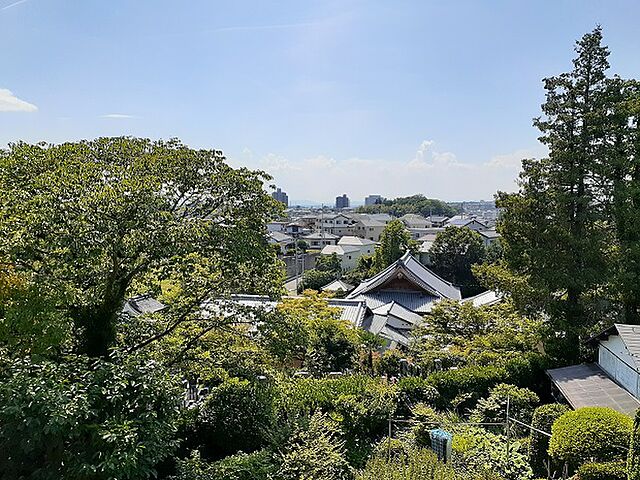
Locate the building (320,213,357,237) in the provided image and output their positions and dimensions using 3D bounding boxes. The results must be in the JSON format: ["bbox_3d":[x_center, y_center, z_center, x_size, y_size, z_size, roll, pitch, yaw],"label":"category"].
[{"bbox_3d":[6.226,-5.048,168.000,12.000,7.800,9.500,-1,4,-9],"label":"building"}]

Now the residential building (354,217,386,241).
[{"bbox_3d":[15.475,-3.305,150.000,9.000,7.200,8.500,-2,5,-27],"label":"residential building"}]

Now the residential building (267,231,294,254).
[{"bbox_3d":[-9.891,0.626,125.000,7.800,5.900,7.800,2,4,20],"label":"residential building"}]

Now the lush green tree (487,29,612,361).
[{"bbox_3d":[13.097,-2.328,28.000,6.300,19.000,6.000,0,4,0],"label":"lush green tree"}]

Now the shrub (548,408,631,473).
[{"bbox_3d":[7.044,5.143,13.000,2.150,1.650,2.050,0,4,0],"label":"shrub"}]

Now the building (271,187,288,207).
[{"bbox_3d":[-50.151,-47.969,618.154,19.000,36.000,17.000,1,4,15],"label":"building"}]

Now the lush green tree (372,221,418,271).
[{"bbox_3d":[12.984,1.394,87.000,7.200,9.800,6.800,0,4,0],"label":"lush green tree"}]

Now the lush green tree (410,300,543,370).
[{"bbox_3d":[9.719,6.055,31.000,7.800,4.600,6.300,0,4,0],"label":"lush green tree"}]

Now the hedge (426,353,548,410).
[{"bbox_3d":[7.482,6.366,22.300,5.500,2.000,1.500,-1,4,-19],"label":"hedge"}]

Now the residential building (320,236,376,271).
[{"bbox_3d":[8.465,3.810,153.657,11.500,9.200,19.000,2,4,23],"label":"residential building"}]

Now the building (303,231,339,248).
[{"bbox_3d":[0.169,-0.097,168.417,11.500,6.100,9.000,0,4,5],"label":"building"}]

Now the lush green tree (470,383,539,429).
[{"bbox_3d":[6.482,5.627,17.443,2.300,1.500,2.100,0,4,0],"label":"lush green tree"}]

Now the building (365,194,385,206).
[{"bbox_3d":[67.518,-43.979,618.438,23.000,24.000,16.000,1,4,10],"label":"building"}]

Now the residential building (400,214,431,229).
[{"bbox_3d":[35.402,-5.841,185.052,10.000,7.000,9.000,1,4,15],"label":"residential building"}]

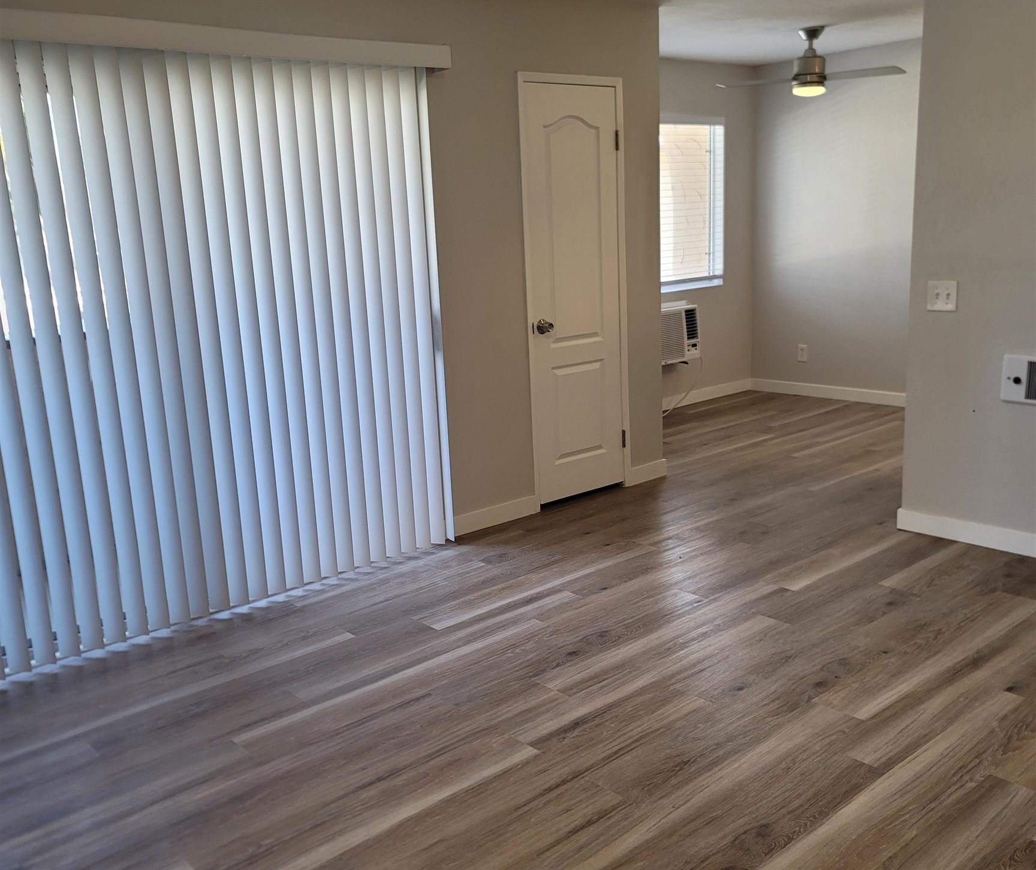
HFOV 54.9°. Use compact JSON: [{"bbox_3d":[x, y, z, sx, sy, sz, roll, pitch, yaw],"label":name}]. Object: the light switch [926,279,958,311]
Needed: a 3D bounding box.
[{"bbox_3d":[1.766,-0.575,4.139,0.012,0.122,0.124,-13,16,-38],"label":"light switch"}]

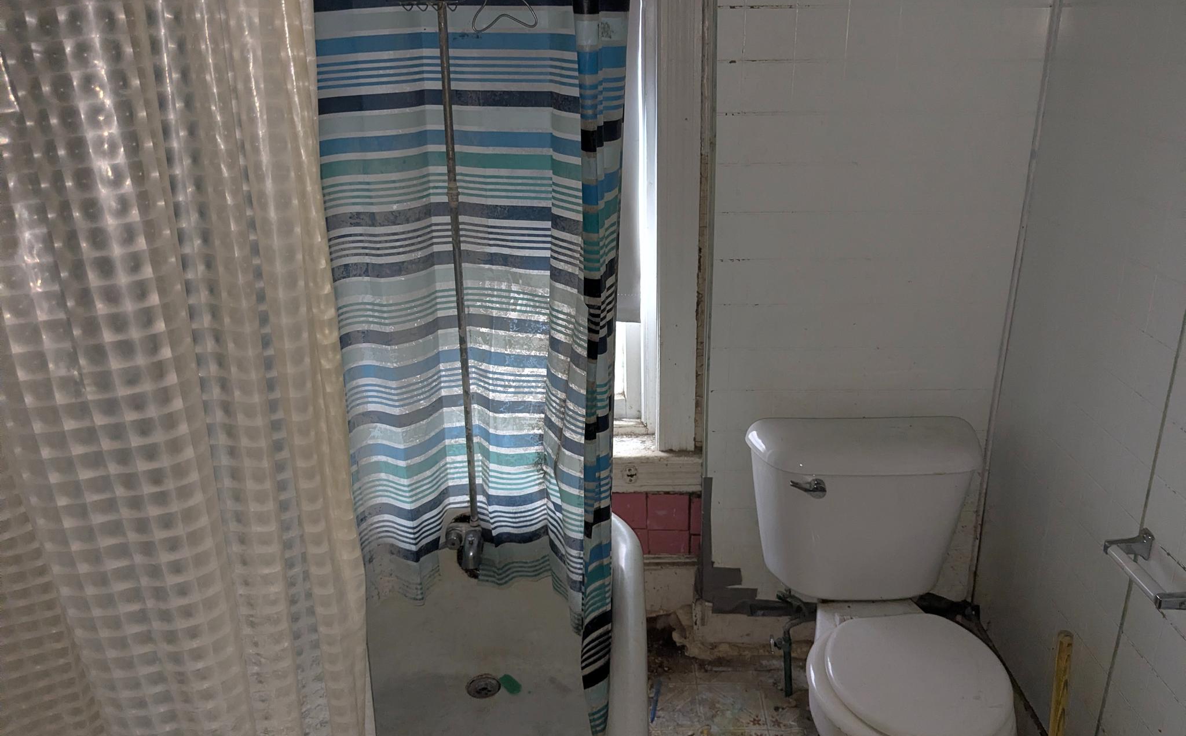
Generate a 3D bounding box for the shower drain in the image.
[{"bbox_3d":[-0.254,0.747,2.158,0.082,0.015,0.082,0,20,2],"label":"shower drain"}]

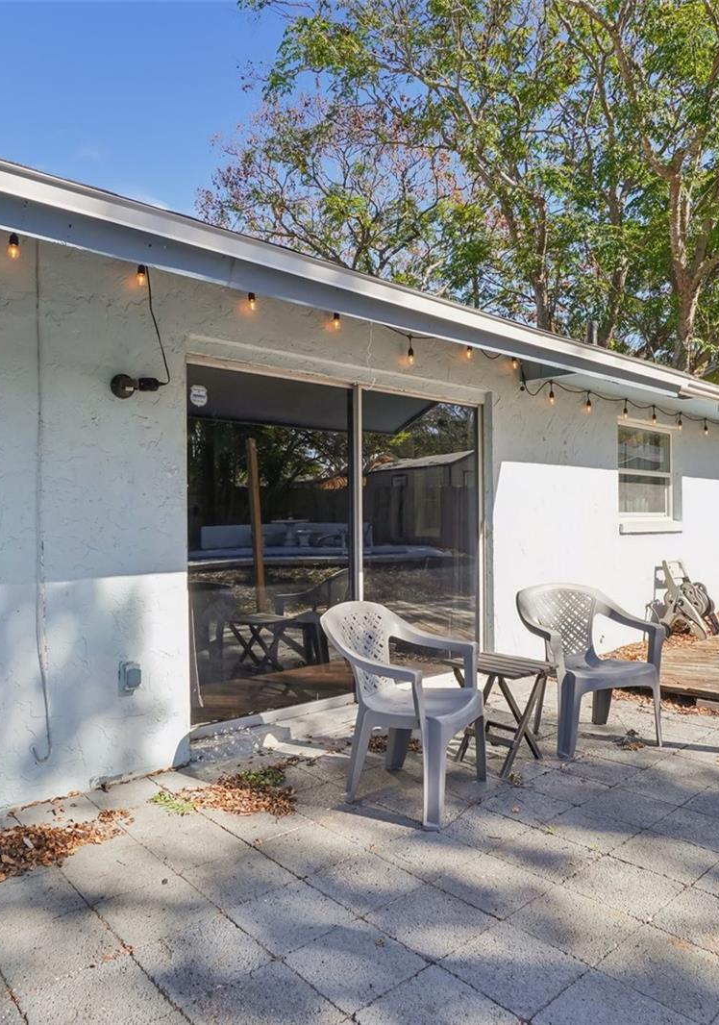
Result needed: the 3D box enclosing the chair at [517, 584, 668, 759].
[{"bbox_3d":[1.265,0.852,3.594,0.616,0.828,0.586,0,0,-18],"label":"chair"}]

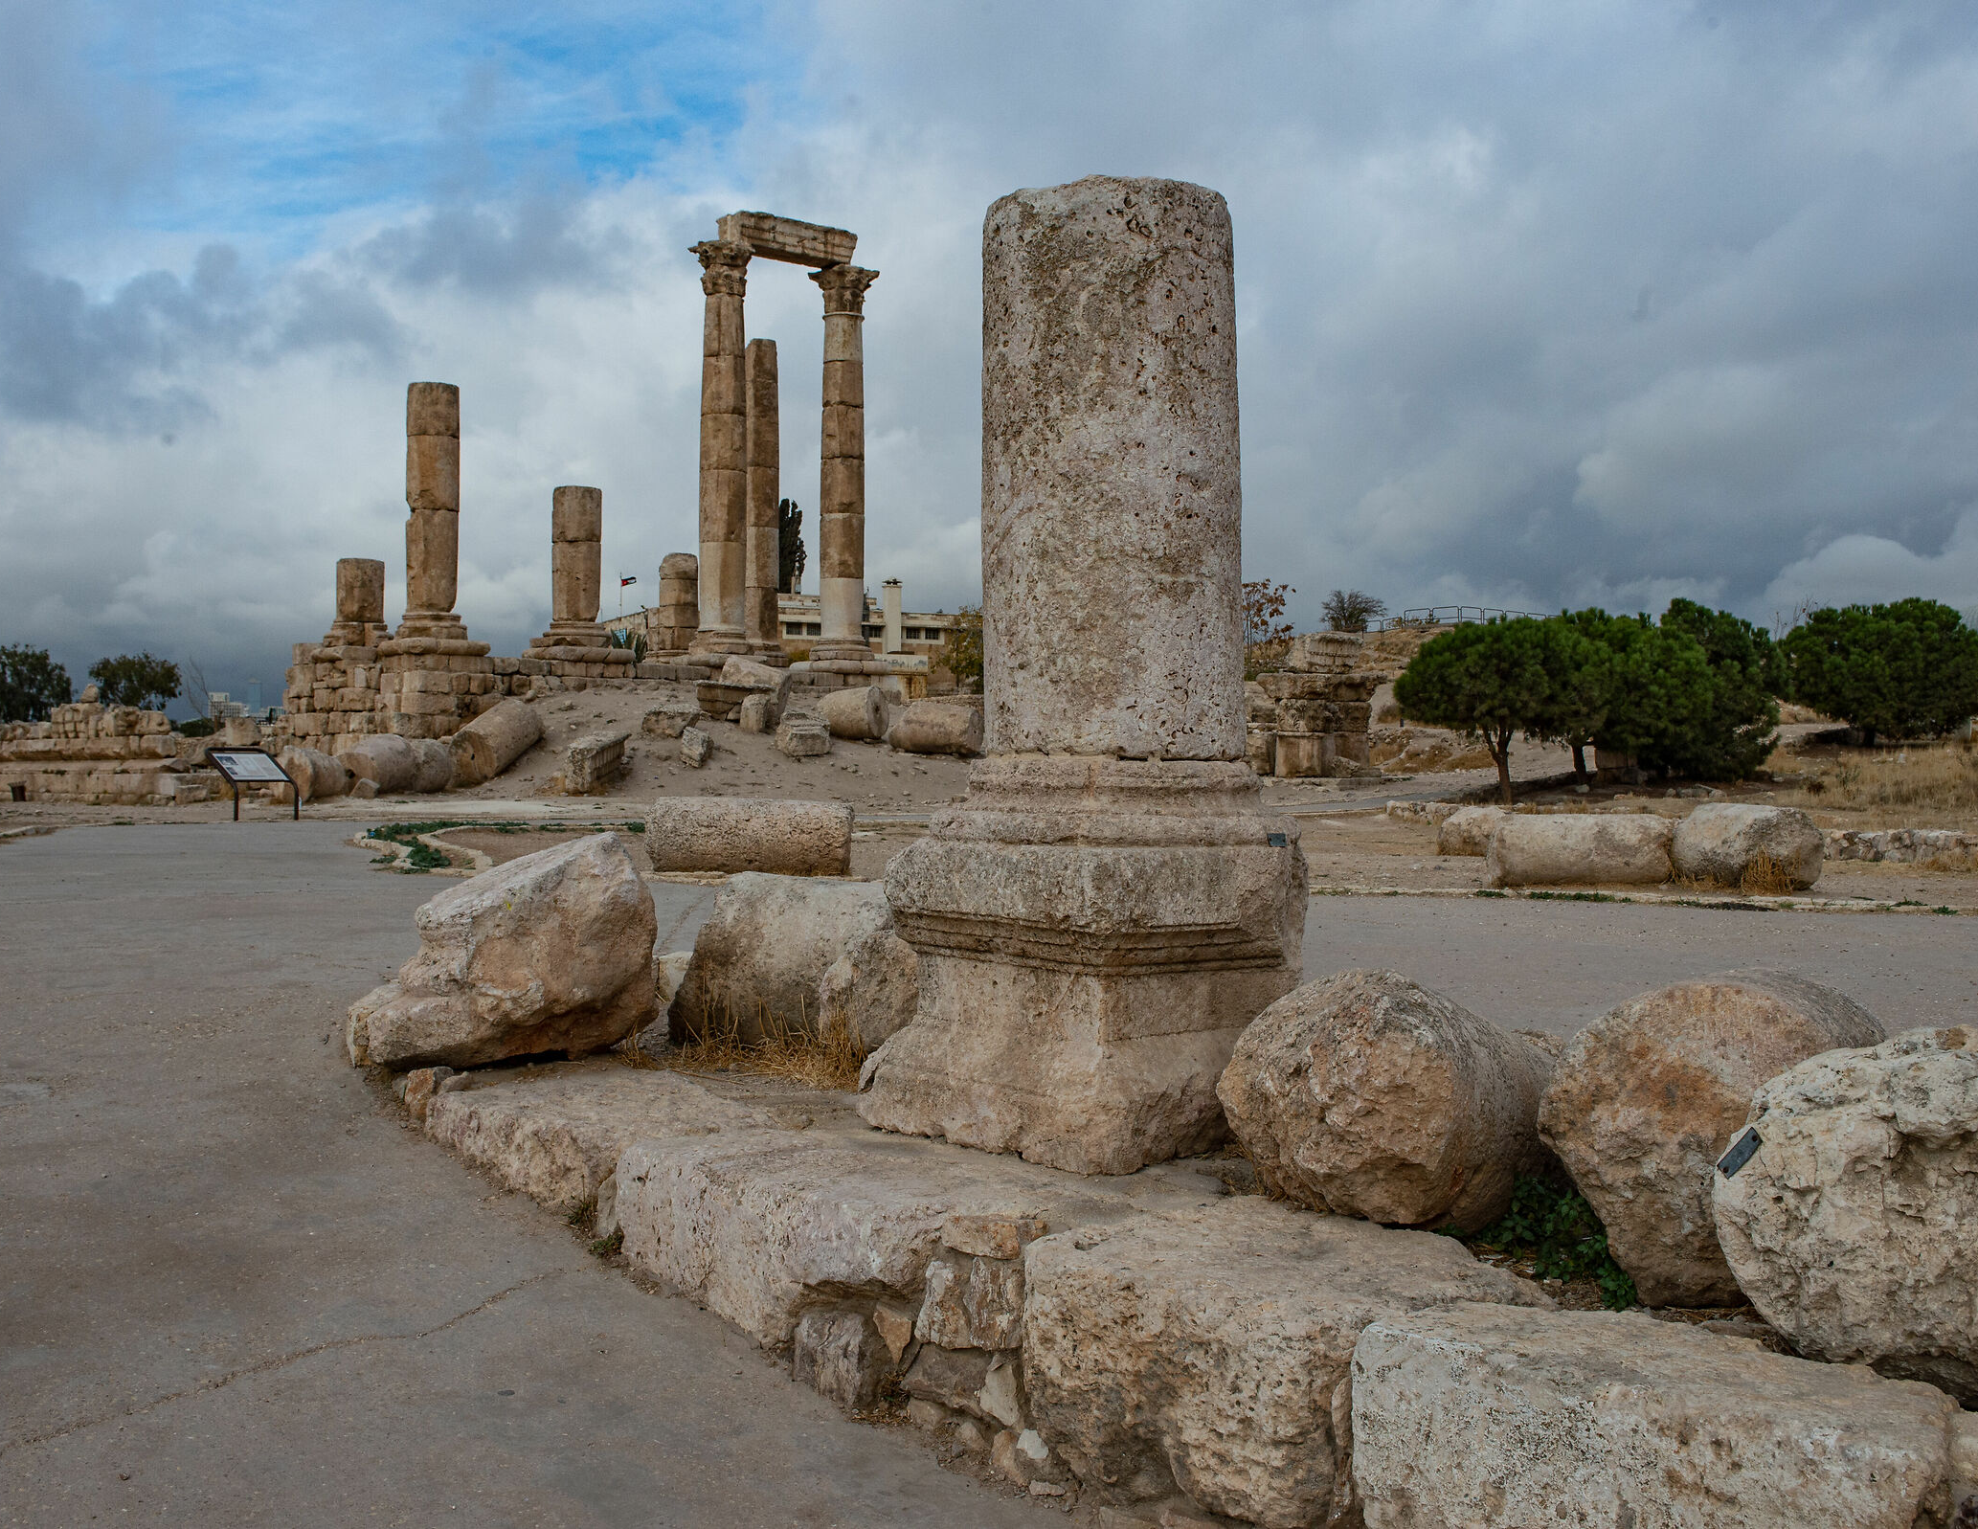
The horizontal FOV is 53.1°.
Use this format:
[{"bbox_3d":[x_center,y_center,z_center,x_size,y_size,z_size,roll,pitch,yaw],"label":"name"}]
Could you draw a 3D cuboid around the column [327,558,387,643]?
[{"bbox_3d":[-15.579,-4.047,49.000,1.620,2.180,1.620,0,0,-40],"label":"column"}]

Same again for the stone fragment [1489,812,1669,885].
[{"bbox_3d":[5.974,0.857,20.000,1.850,0.750,0.760,0,0,0],"label":"stone fragment"}]

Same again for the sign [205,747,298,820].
[{"bbox_3d":[-11.922,0.320,31.994,0.720,1.160,1.220,1,1,39],"label":"sign"}]

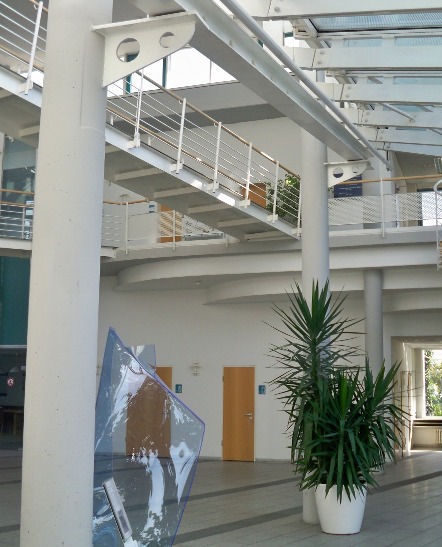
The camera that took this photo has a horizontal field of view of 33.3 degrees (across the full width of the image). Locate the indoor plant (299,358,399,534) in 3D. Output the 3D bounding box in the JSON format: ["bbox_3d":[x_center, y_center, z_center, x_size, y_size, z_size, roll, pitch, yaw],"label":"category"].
[{"bbox_3d":[1.495,2.038,8.740,1.200,1.930,1.150,0,-9,0],"label":"indoor plant"}]

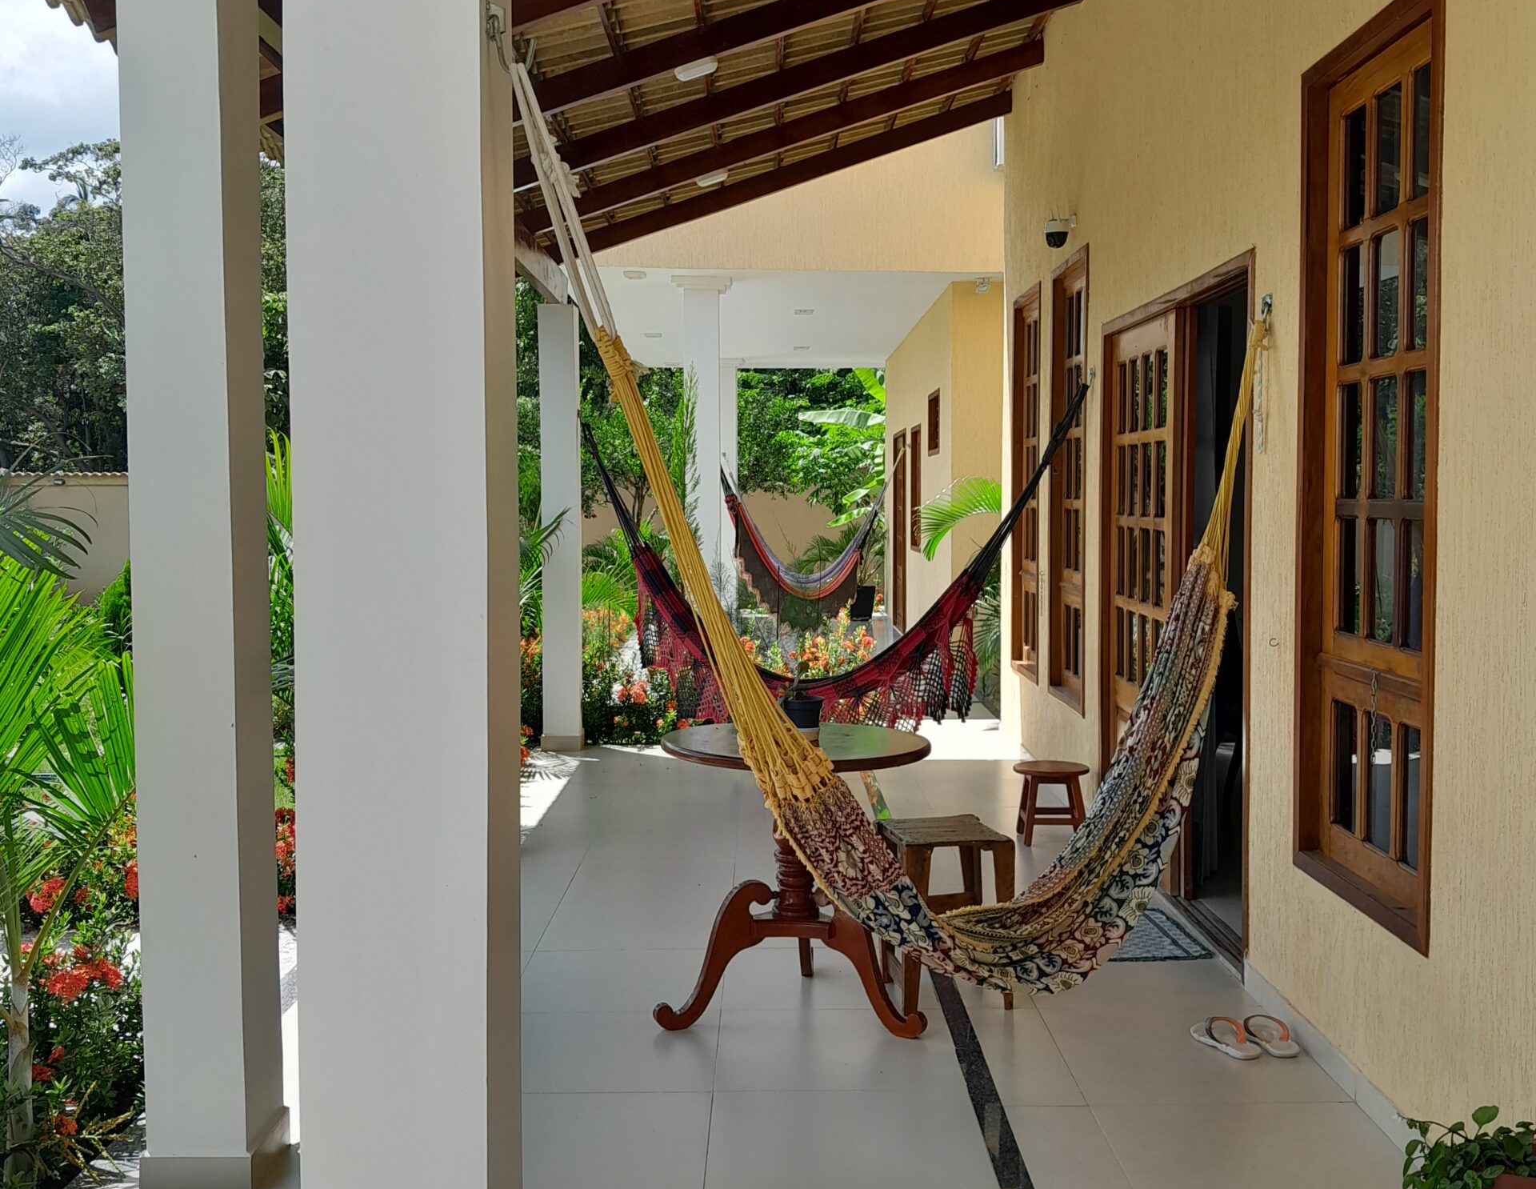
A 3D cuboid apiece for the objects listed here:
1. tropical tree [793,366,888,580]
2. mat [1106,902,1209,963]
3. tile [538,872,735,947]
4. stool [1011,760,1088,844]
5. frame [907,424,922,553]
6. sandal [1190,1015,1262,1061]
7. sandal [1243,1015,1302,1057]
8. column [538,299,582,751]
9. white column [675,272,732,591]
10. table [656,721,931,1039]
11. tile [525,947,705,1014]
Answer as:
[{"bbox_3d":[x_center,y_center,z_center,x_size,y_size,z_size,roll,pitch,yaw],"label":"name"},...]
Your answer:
[{"bbox_3d":[1.117,-1.522,21.247,1.700,3.200,1.700,0,3,0],"label":"tropical tree"},{"bbox_3d":[1.153,1.086,5.152,0.397,0.012,0.585,0,3,0],"label":"mat"},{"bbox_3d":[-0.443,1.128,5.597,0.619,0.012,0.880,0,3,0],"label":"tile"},{"bbox_3d":[1.206,0.891,6.808,0.325,0.310,0.325,0,3,0],"label":"stool"},{"bbox_3d":[1.501,-1.017,15.767,0.120,1.241,1.030,0,3,0],"label":"frame"},{"bbox_3d":[1.211,1.161,4.225,0.100,0.060,0.260,-1,3,-20],"label":"sandal"},{"bbox_3d":[1.331,1.159,4.239,0.100,0.060,0.260,-1,3,-10],"label":"sandal"},{"bbox_3d":[-1.162,-0.374,9.055,0.223,2.490,0.280,0,3,0],"label":"column"},{"bbox_3d":[-0.503,-0.853,12.187,0.435,3.080,0.430,0,3,0],"label":"white column"},{"bbox_3d":[0.075,0.767,4.328,0.728,0.750,0.743,0,3,0],"label":"table"},{"bbox_3d":[-0.429,1.128,4.686,0.597,0.010,0.603,0,3,0],"label":"tile"}]

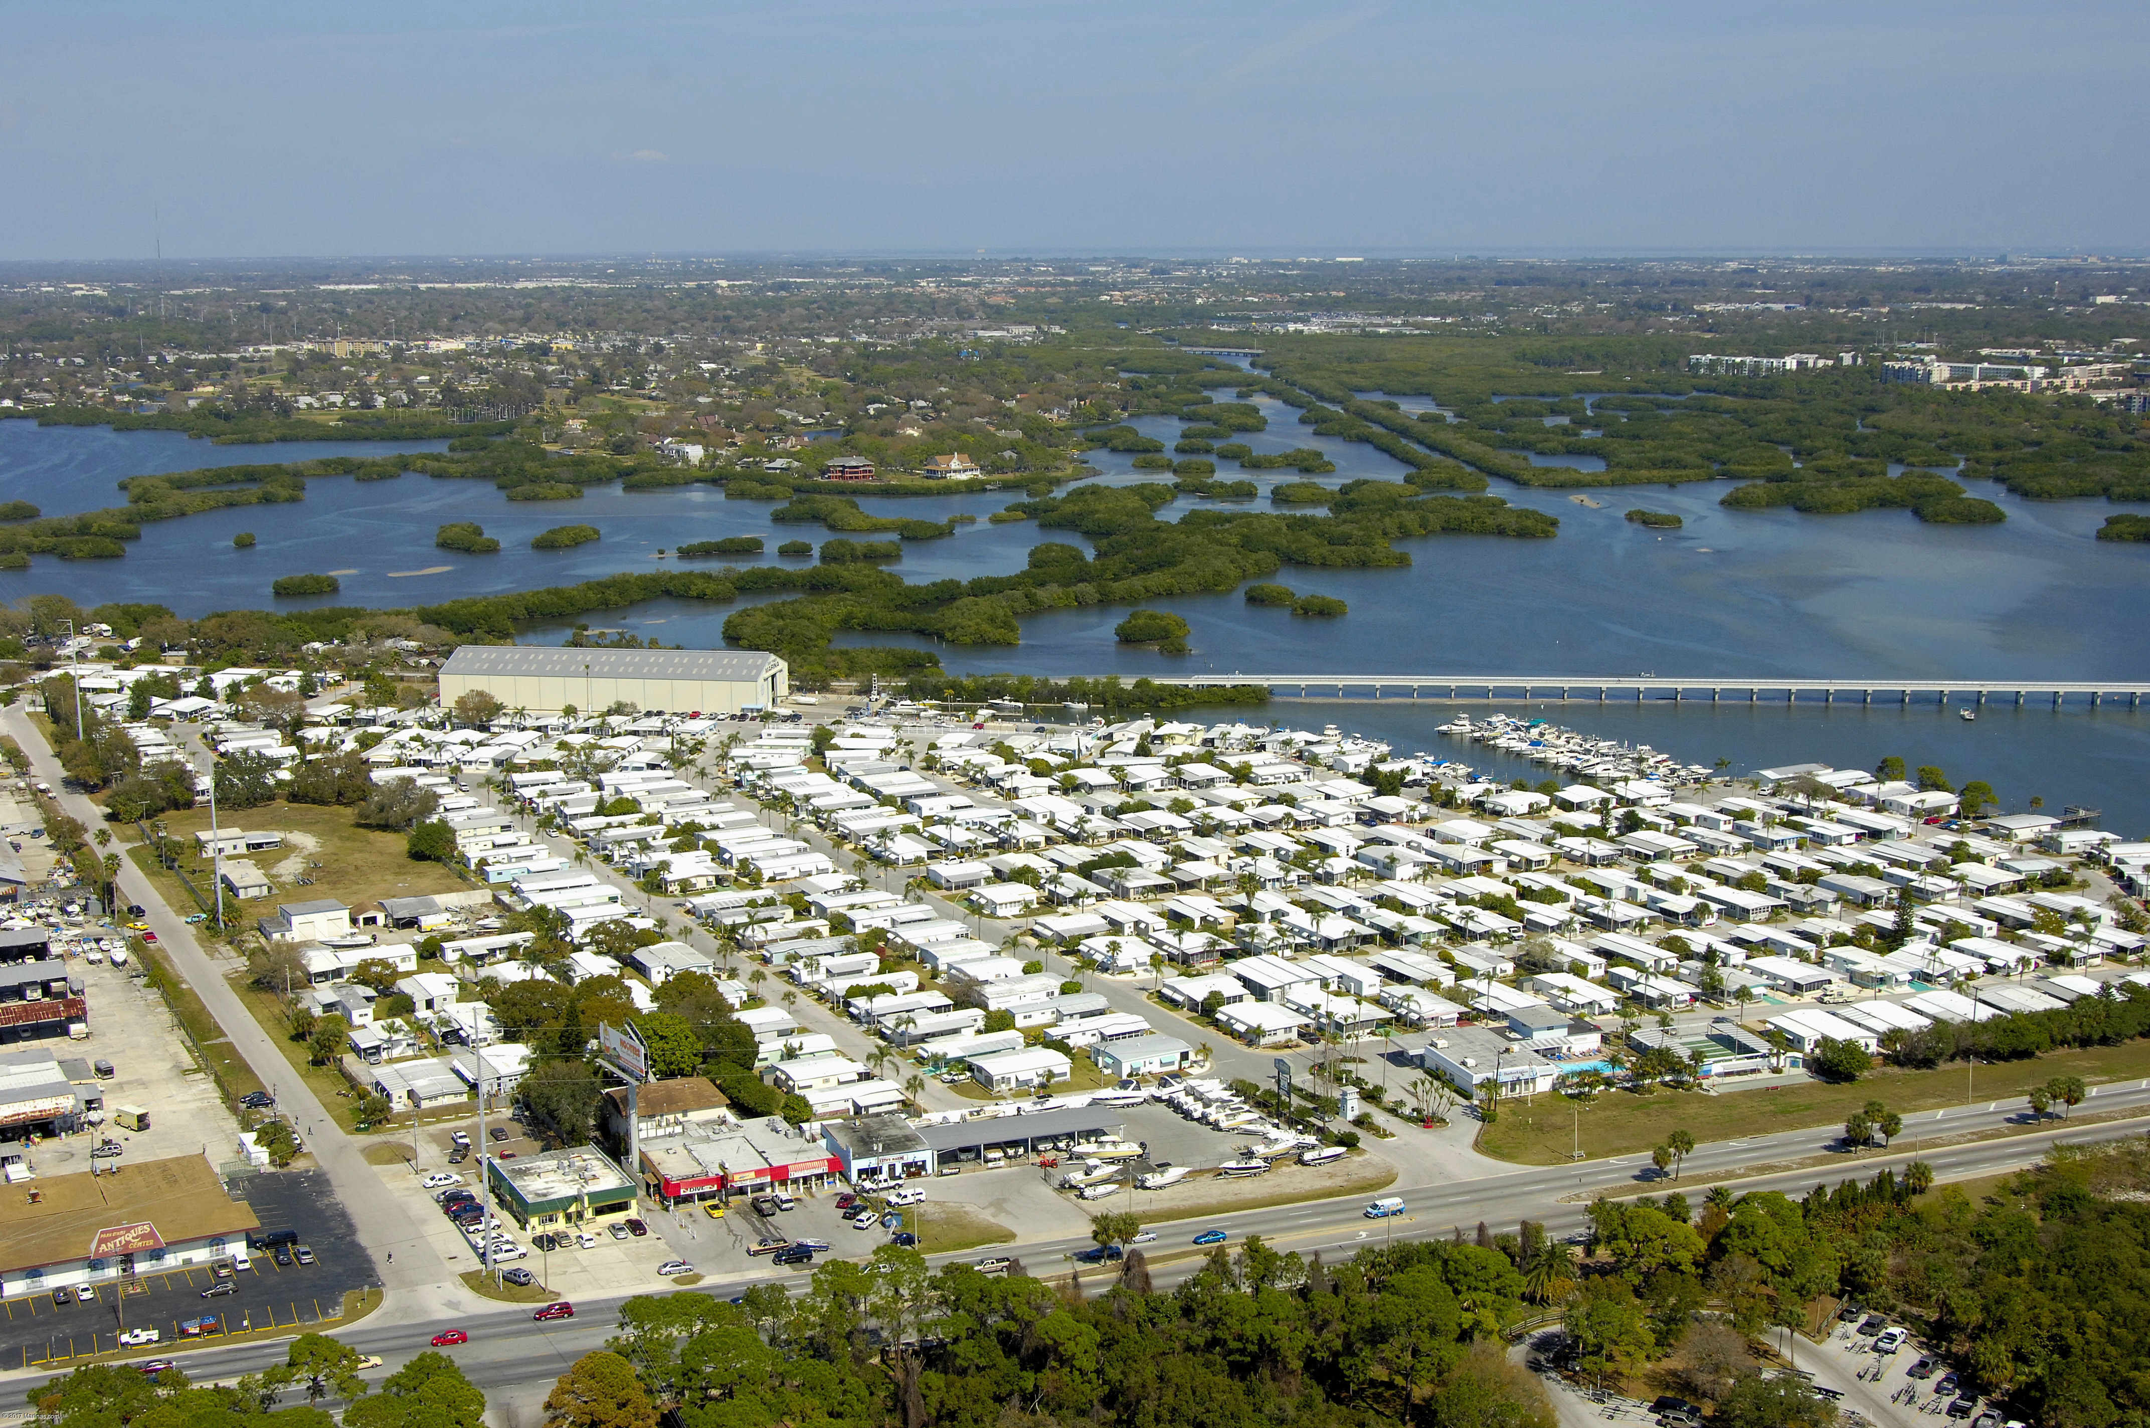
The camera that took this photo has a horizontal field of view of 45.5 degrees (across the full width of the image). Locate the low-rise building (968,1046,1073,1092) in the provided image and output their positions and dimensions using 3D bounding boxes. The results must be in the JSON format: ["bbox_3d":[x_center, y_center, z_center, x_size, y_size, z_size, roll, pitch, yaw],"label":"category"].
[{"bbox_3d":[-9.110,57.160,413.030,13.900,3.370,9.880,-6,12,-28],"label":"low-rise building"}]

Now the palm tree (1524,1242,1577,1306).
[{"bbox_3d":[60.100,71.080,324.200,7.000,8.000,7.000,0,11,0],"label":"palm tree"}]

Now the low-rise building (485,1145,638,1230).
[{"bbox_3d":[-72.230,66.610,361.120,15.170,4.320,19.560,-6,12,-28],"label":"low-rise building"}]

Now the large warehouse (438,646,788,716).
[{"bbox_3d":[-134.050,-10.980,748.850,95.060,15.300,31.420,2,11,9],"label":"large warehouse"}]

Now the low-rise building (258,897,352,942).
[{"bbox_3d":[-150.260,40.490,500.600,14.720,5.180,9.620,-7,12,-31],"label":"low-rise building"}]

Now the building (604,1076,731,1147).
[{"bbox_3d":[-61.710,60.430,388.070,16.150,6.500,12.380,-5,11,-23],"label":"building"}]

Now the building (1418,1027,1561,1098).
[{"bbox_3d":[65.700,56.460,413.310,14.530,4.060,20.890,-4,11,-20],"label":"building"}]

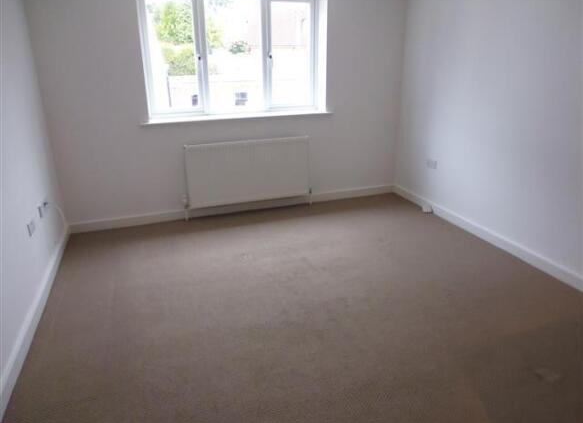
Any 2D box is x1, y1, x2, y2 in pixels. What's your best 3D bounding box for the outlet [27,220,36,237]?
[{"bbox_3d":[-1.634,0.107,2.560,0.020,0.086,0.146,-8,22,-18],"label":"outlet"}]

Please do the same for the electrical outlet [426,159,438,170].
[{"bbox_3d":[1.383,-0.462,3.998,0.020,0.086,0.146,-8,22,-18],"label":"electrical outlet"}]

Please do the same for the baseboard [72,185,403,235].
[{"bbox_3d":[-0.405,-0.043,4.182,3.387,0.089,0.018,-8,22,-18],"label":"baseboard"}]

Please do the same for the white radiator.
[{"bbox_3d":[-0.408,-0.400,3.994,1.221,0.610,0.100,-8,22,-18],"label":"white radiator"}]

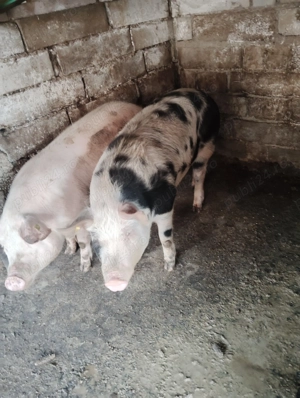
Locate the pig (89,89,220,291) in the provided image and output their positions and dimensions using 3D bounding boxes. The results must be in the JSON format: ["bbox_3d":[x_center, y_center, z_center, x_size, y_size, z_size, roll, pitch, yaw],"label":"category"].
[{"bbox_3d":[0.082,-0.096,1.777,0.412,0.756,1.300,7,36,26],"label":"pig"}]

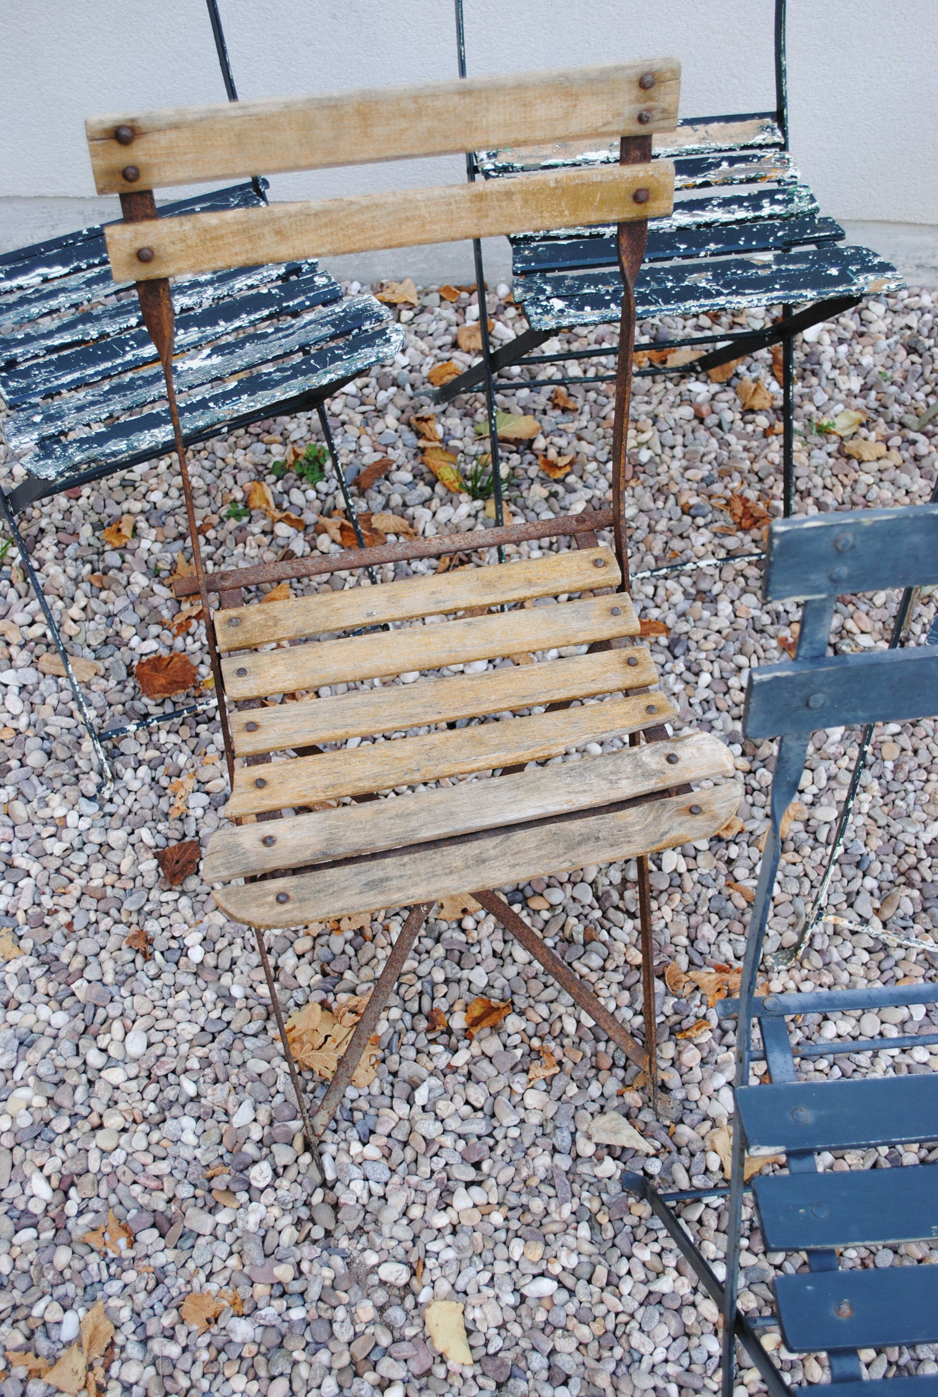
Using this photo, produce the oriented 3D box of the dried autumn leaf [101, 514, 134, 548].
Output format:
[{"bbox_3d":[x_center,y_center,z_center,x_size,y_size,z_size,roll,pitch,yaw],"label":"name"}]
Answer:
[{"bbox_3d":[-0.452,-0.220,1.831,0.033,0.019,0.044,36,61,22],"label":"dried autumn leaf"}]

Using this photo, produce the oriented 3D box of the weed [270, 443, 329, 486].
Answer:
[{"bbox_3d":[-0.216,-0.300,1.795,0.070,0.040,0.048,2,60,-3],"label":"weed"}]

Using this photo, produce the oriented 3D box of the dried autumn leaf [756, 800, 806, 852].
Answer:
[{"bbox_3d":[0.355,0.146,1.597,0.020,0.017,0.077,29,58,17],"label":"dried autumn leaf"}]

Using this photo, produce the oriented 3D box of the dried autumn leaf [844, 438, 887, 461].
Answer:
[{"bbox_3d":[0.530,-0.331,1.872,0.056,0.018,0.024,9,60,2],"label":"dried autumn leaf"}]

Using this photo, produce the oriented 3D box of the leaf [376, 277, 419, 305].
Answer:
[{"bbox_3d":[-0.100,-0.572,1.964,0.058,0.030,0.032,2,60,-3],"label":"leaf"}]

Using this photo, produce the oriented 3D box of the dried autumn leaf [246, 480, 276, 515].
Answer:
[{"bbox_3d":[-0.277,-0.271,1.873,0.034,0.020,0.047,-6,55,-6],"label":"dried autumn leaf"}]

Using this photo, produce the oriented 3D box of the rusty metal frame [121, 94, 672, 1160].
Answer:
[{"bbox_3d":[-0.019,0.028,1.157,0.382,0.838,0.506,-10,61,-9],"label":"rusty metal frame"}]

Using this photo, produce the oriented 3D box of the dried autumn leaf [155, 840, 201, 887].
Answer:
[{"bbox_3d":[-0.316,0.180,1.552,0.046,0.014,0.046,-24,58,-18],"label":"dried autumn leaf"}]

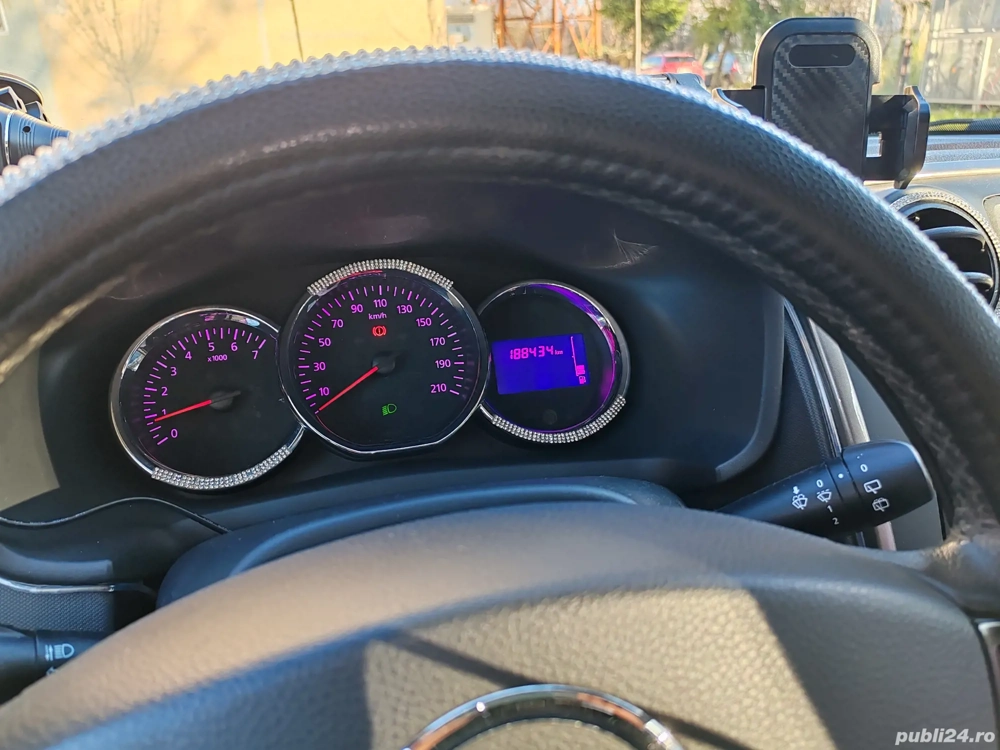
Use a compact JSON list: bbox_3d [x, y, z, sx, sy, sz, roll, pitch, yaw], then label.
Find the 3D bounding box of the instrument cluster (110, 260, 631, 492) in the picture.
[{"bbox_3d":[-0.066,-0.005,0.451,0.290,0.124,0.050,-6,-14,-14],"label":"instrument cluster"}]

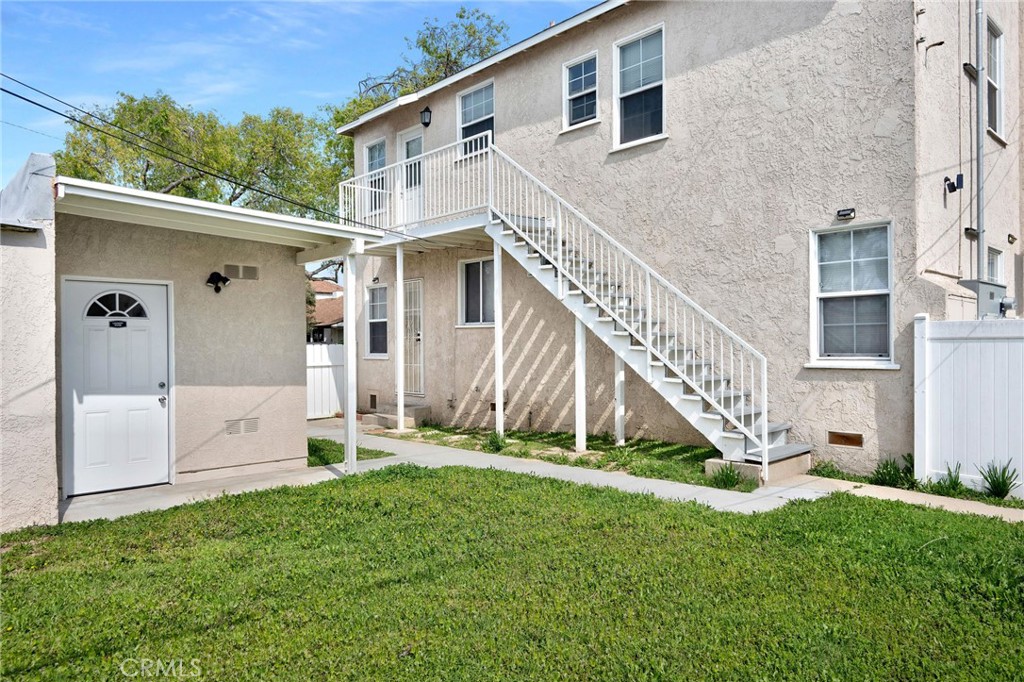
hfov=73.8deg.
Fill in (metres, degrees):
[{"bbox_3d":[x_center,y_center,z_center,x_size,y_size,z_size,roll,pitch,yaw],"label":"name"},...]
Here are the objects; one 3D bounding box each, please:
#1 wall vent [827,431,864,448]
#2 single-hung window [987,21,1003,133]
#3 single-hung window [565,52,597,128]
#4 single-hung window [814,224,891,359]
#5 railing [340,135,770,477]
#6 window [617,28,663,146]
[{"bbox_3d":[3.405,1.010,6.959,0.050,0.163,0.373,-1,0,-43],"label":"wall vent"},{"bbox_3d":[5.992,-3.240,8.495,0.840,1.386,0.100,-1,0,-43],"label":"single-hung window"},{"bbox_3d":[0.966,-3.479,9.551,0.100,0.906,0.629,-1,0,-43],"label":"single-hung window"},{"bbox_3d":[3.437,-0.465,6.910,0.100,1.365,0.768,-1,0,-43],"label":"single-hung window"},{"bbox_3d":[-0.018,-0.753,9.868,1.008,4.306,8.251,-1,0,-43],"label":"railing"},{"bbox_3d":[1.652,-3.243,8.813,0.100,1.364,0.764,-1,0,-43],"label":"window"}]

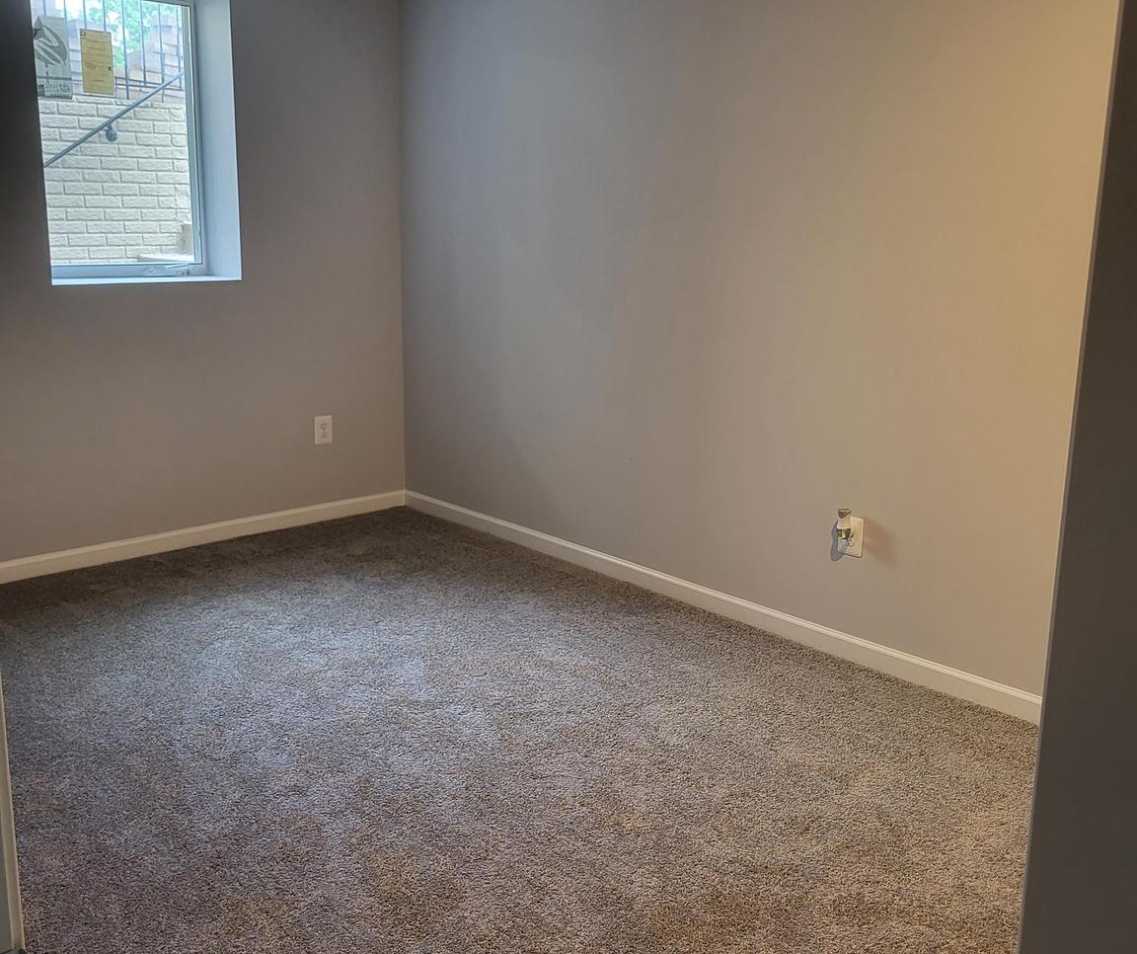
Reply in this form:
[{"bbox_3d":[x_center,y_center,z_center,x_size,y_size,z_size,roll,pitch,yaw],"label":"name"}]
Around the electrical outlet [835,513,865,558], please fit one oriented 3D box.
[{"bbox_3d":[0.885,0.186,3.586,0.018,0.122,0.086,-11,18,-42],"label":"electrical outlet"}]

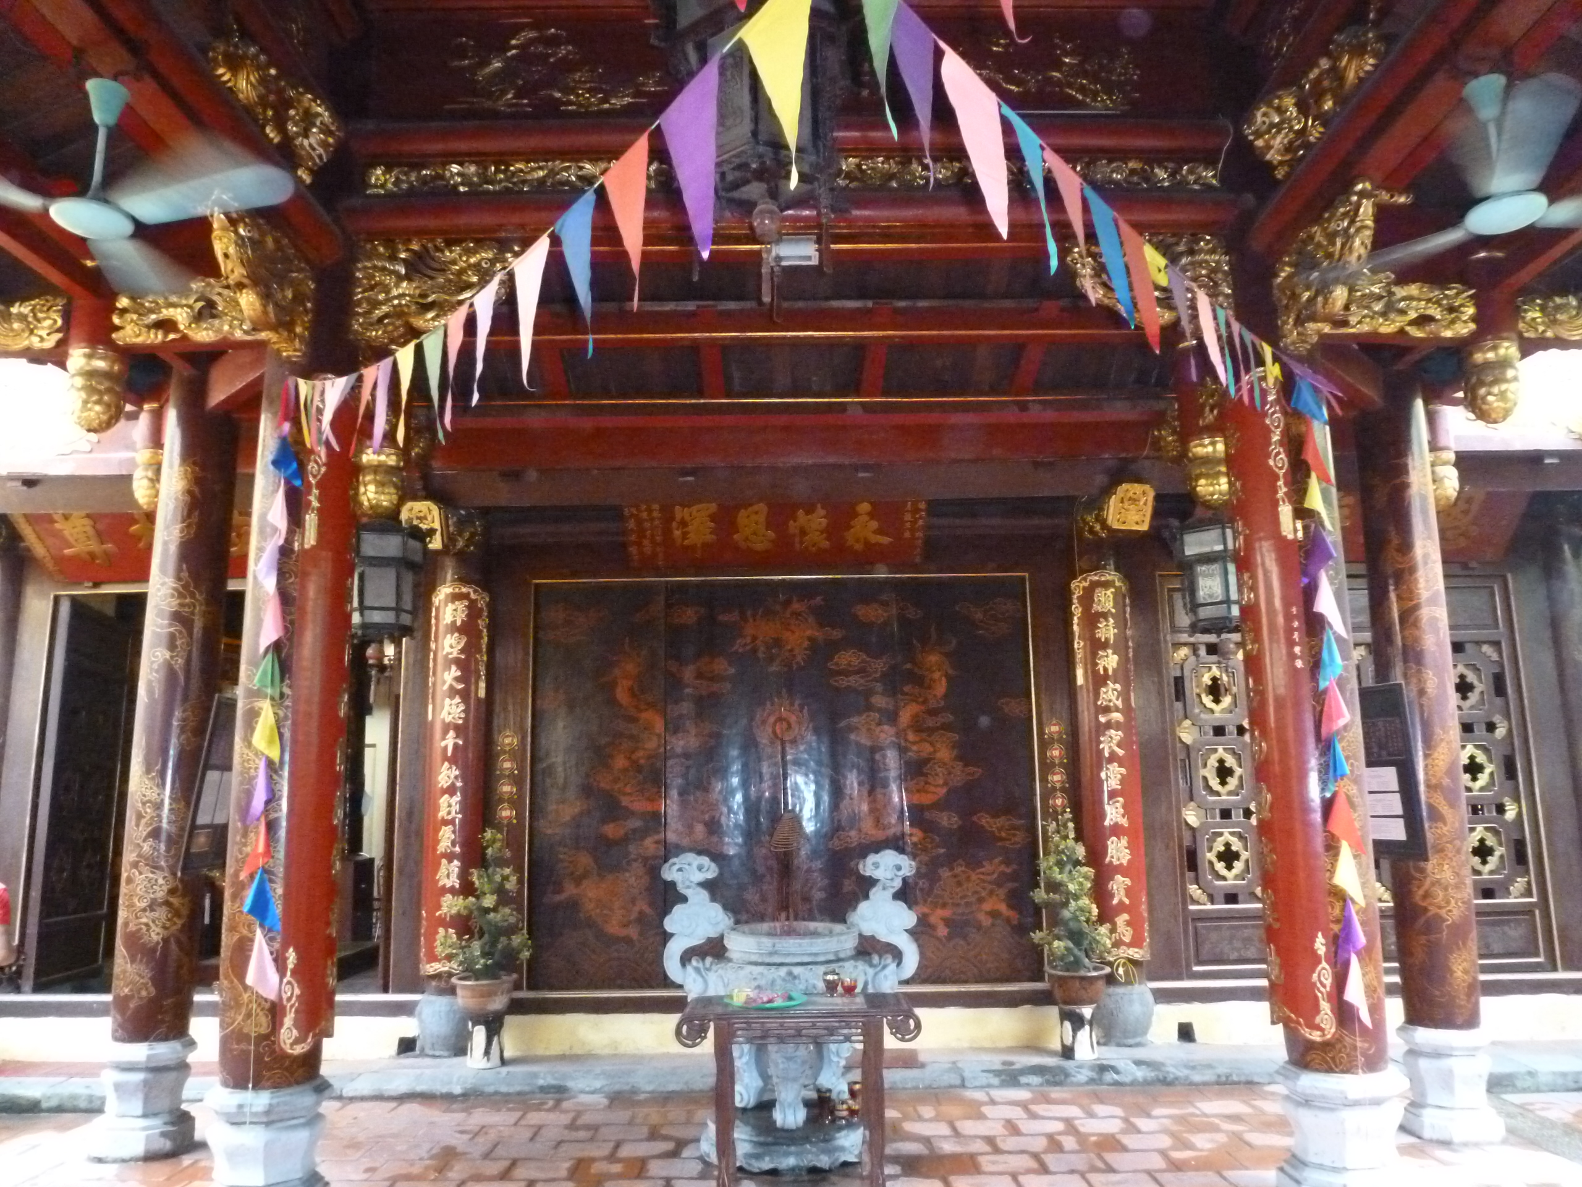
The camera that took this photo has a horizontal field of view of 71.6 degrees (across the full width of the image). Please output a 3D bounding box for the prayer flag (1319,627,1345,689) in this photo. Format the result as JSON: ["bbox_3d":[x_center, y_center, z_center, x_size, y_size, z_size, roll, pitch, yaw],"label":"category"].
[{"bbox_3d":[2.279,0.268,4.622,0.105,0.260,0.070,-1,-11,0],"label":"prayer flag"}]

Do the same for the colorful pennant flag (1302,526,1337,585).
[{"bbox_3d":[2.276,-0.162,4.719,0.125,0.250,0.070,-1,-11,0],"label":"colorful pennant flag"}]

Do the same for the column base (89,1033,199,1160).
[{"bbox_3d":[-3.125,2.406,5.337,0.440,0.520,0.440,-1,-11,0],"label":"column base"}]

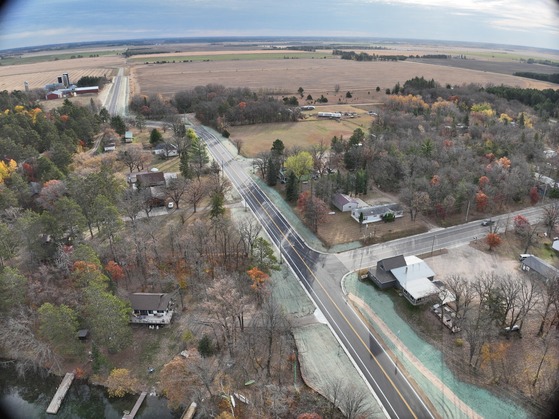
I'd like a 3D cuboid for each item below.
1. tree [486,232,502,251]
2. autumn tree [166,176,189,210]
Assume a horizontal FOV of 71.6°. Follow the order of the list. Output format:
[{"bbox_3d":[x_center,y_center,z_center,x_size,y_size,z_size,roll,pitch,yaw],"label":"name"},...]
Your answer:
[{"bbox_3d":[73.650,10.960,132.730,5.500,6.500,5.500,15,28,29],"label":"tree"},{"bbox_3d":[-42.360,-7.270,160.940,9.000,13.300,9.000,-7,25,-14],"label":"autumn tree"}]

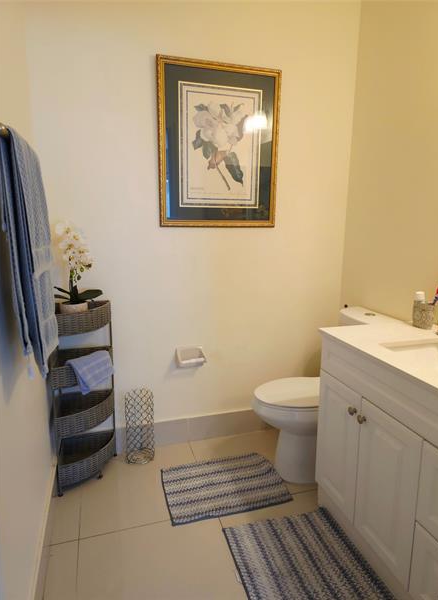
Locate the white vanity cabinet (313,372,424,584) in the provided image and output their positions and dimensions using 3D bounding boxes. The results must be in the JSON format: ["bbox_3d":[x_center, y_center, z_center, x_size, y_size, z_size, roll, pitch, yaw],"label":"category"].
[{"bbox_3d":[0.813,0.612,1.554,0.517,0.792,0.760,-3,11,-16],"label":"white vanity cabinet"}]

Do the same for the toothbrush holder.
[{"bbox_3d":[0.925,0.068,1.780,0.081,0.118,0.081,-3,11,-16],"label":"toothbrush holder"}]

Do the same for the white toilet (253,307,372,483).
[{"bbox_3d":[0.533,0.502,2.124,0.701,0.828,0.380,-3,11,-16],"label":"white toilet"}]

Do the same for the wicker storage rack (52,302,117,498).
[{"bbox_3d":[-0.682,0.477,2.017,0.304,0.904,0.304,-3,11,-16],"label":"wicker storage rack"}]

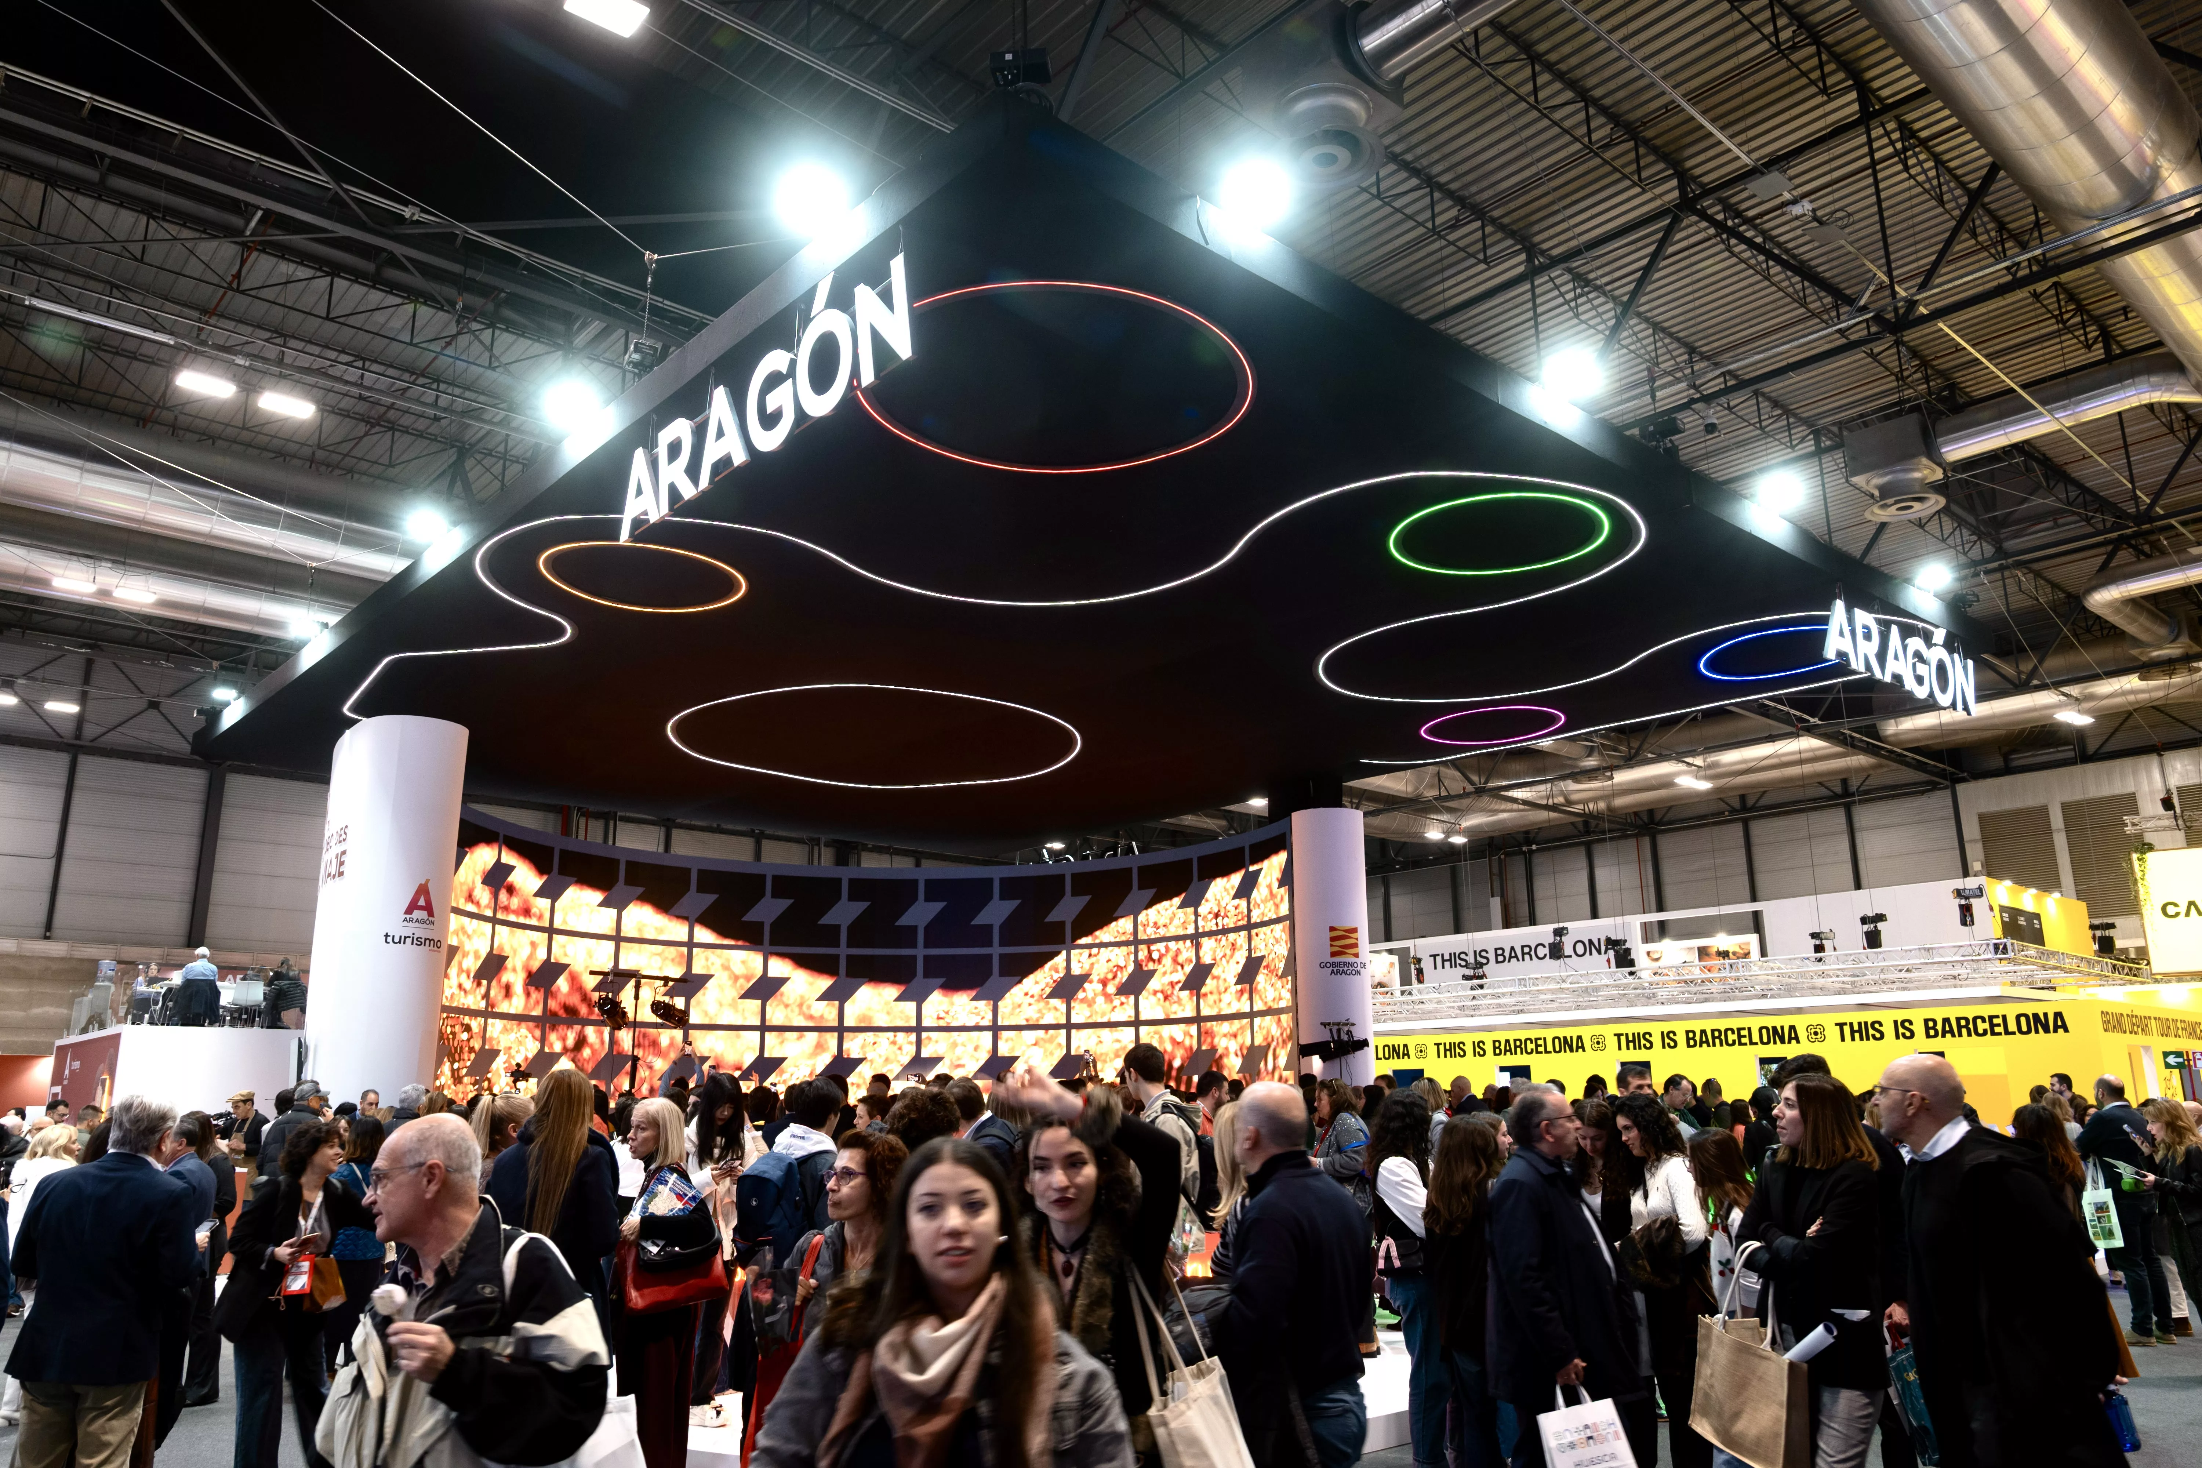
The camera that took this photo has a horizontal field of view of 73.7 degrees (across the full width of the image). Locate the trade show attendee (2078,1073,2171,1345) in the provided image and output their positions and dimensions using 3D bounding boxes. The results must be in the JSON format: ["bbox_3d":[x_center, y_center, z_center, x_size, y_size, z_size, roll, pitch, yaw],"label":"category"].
[{"bbox_3d":[7.095,3.274,10.227,0.560,1.760,0.420,5,-15,-22],"label":"trade show attendee"}]

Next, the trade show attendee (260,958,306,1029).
[{"bbox_3d":[-12.832,4.103,23.100,0.750,1.300,0.520,-14,-19,42],"label":"trade show attendee"}]

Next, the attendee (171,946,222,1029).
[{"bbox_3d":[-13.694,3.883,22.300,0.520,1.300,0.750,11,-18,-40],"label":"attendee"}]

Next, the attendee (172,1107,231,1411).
[{"bbox_3d":[-5.383,3.134,8.793,0.360,1.670,0.500,-8,-16,26],"label":"attendee"}]

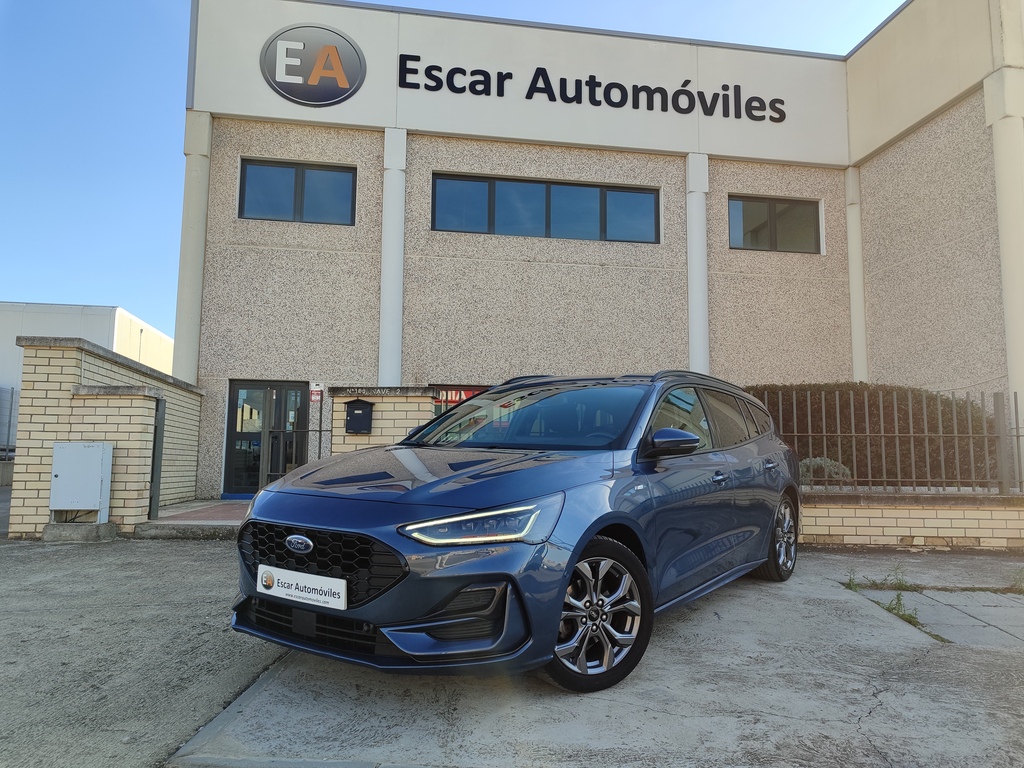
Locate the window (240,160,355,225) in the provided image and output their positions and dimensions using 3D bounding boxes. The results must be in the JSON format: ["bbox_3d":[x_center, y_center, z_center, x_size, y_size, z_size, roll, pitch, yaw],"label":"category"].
[{"bbox_3d":[-3.921,-3.506,13.588,2.057,1.090,0.120,1,-6,-10],"label":"window"}]

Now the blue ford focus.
[{"bbox_3d":[0.527,0.633,4.728,1.870,1.470,4.680,-2,-4,36],"label":"blue ford focus"}]

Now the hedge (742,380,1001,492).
[{"bbox_3d":[4.244,0.634,8.984,3.150,1.330,1.100,0,-6,7],"label":"hedge"}]

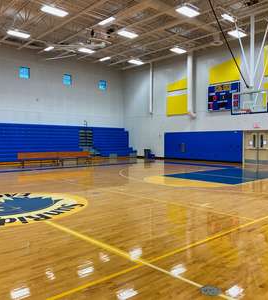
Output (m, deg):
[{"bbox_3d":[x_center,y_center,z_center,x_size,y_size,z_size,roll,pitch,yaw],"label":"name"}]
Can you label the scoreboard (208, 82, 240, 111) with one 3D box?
[{"bbox_3d":[6.626,-3.967,22.410,0.180,1.890,2.551,-1,2,-43],"label":"scoreboard"}]

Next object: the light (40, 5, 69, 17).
[{"bbox_3d":[-4.196,-7.332,15.834,1.250,0.120,0.520,-1,2,-43],"label":"light"}]

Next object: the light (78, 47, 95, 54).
[{"bbox_3d":[-3.611,-7.524,22.646,1.220,0.120,0.500,-1,2,-43],"label":"light"}]

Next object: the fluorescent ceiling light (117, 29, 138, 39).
[{"bbox_3d":[-0.410,-7.435,19.255,1.270,0.120,0.520,-1,2,-43],"label":"fluorescent ceiling light"}]

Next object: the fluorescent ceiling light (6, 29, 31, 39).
[{"bbox_3d":[-7.388,-7.420,19.198,1.250,0.120,0.500,-1,2,-43],"label":"fluorescent ceiling light"}]

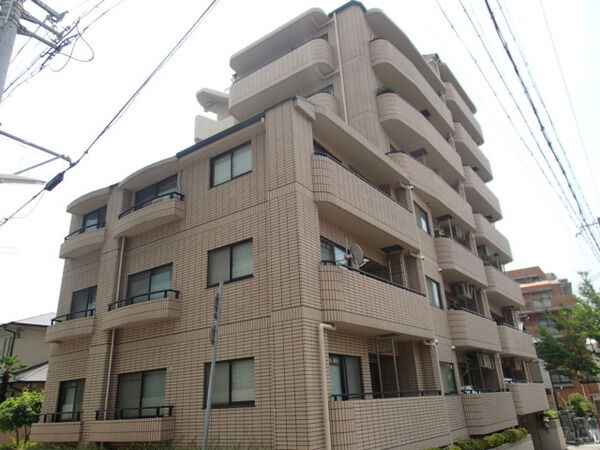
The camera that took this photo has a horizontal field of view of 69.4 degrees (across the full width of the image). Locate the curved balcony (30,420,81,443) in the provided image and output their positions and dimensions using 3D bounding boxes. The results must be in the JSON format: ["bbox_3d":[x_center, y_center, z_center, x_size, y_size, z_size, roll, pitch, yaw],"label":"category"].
[{"bbox_3d":[-6.715,5.667,11.844,2.400,0.550,0.430,-16,-25,30],"label":"curved balcony"}]

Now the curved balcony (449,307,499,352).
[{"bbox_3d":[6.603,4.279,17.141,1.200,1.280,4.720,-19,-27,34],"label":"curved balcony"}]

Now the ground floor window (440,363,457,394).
[{"bbox_3d":[4.827,4.985,14.020,0.120,0.970,1.080,-18,-27,34],"label":"ground floor window"}]

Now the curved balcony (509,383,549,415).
[{"bbox_3d":[10.660,8.378,21.011,1.200,1.300,6.800,-18,-27,34],"label":"curved balcony"}]

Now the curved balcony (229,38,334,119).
[{"bbox_3d":[-0.940,-6.328,19.190,5.300,1.300,1.250,-17,-26,30],"label":"curved balcony"}]

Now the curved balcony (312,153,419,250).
[{"bbox_3d":[1.621,-0.364,12.318,1.150,1.320,5.320,-19,-27,34],"label":"curved balcony"}]

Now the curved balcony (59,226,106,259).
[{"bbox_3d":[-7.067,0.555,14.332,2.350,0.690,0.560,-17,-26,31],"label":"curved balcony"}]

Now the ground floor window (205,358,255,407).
[{"bbox_3d":[-1.543,3.492,9.515,1.505,0.980,0.150,-17,-26,31],"label":"ground floor window"}]

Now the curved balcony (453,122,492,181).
[{"bbox_3d":[10.051,-4.201,26.092,1.190,1.380,6.500,-18,-27,34],"label":"curved balcony"}]

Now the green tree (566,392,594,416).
[{"bbox_3d":[20.392,13.086,31.500,1.800,1.800,1.800,-18,-27,34],"label":"green tree"}]

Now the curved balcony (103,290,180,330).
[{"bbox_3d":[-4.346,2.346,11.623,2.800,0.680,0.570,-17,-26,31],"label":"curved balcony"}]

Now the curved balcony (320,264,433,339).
[{"bbox_3d":[1.923,2.162,11.262,0.960,1.330,5.420,-19,-27,34],"label":"curved balcony"}]

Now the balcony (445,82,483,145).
[{"bbox_3d":[9.921,-6.695,27.093,1.180,1.400,6.500,-18,-27,34],"label":"balcony"}]

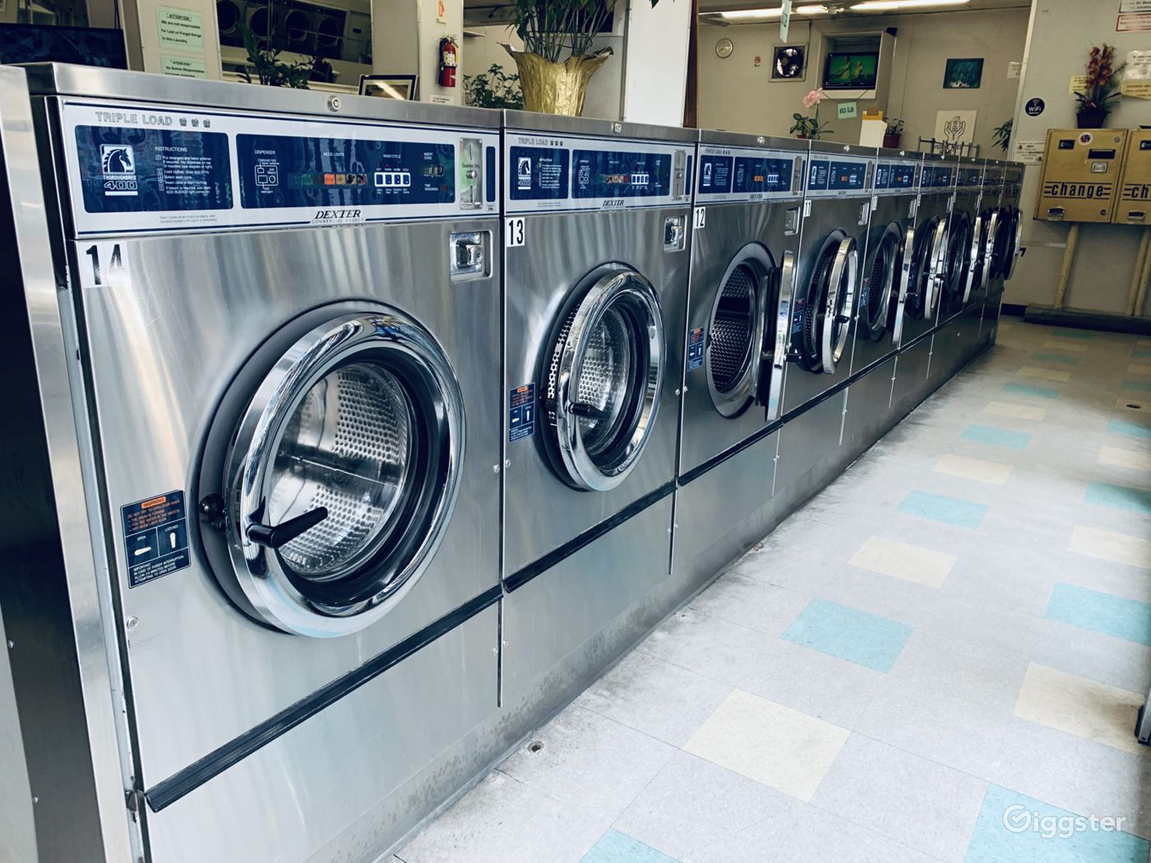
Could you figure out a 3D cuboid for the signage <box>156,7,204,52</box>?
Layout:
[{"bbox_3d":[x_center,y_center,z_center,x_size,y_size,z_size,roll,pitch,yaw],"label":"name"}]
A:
[{"bbox_3d":[-2.245,-2.289,4.924,0.008,0.219,0.279,12,20,32],"label":"signage"}]

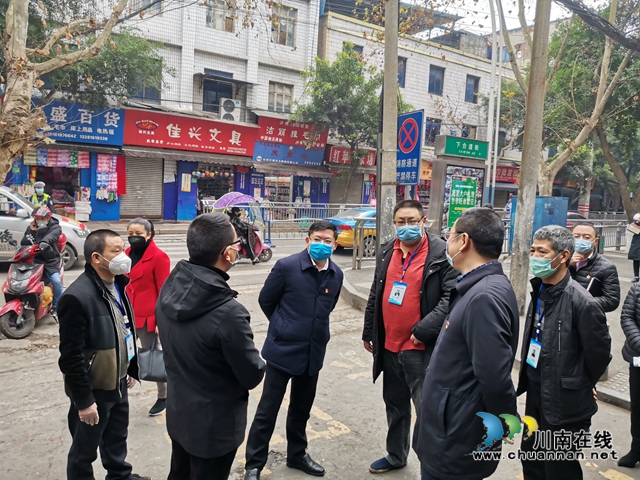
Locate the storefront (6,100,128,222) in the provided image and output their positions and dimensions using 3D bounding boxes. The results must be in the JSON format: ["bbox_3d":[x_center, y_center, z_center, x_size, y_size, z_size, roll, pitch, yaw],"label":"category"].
[{"bbox_3d":[-9.763,-3.025,18.721,3.920,4.460,1.200,-1,7,-32],"label":"storefront"}]

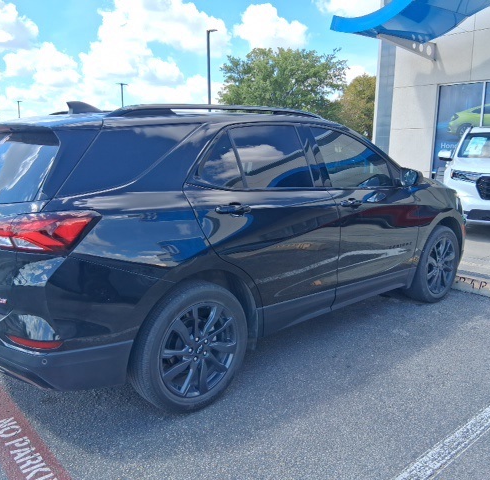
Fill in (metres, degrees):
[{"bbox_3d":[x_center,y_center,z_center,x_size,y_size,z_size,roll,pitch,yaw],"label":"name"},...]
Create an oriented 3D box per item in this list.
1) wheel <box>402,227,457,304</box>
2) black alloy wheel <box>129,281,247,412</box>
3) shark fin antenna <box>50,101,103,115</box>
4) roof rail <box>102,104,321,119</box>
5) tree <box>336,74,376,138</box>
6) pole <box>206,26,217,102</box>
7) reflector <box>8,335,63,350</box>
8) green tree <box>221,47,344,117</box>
[{"bbox_3d":[1.707,0.213,4.417,0.715,0.715,0.235,-10,15,-41],"label":"wheel"},{"bbox_3d":[-0.309,0.557,2.617,0.715,0.715,0.235,-10,15,-41],"label":"black alloy wheel"},{"bbox_3d":[-0.947,-0.777,2.850,0.230,0.075,0.070,-10,15,-41],"label":"shark fin antenna"},{"bbox_3d":[-0.072,-0.755,2.873,1.650,0.090,0.065,-11,16,-41],"label":"roof rail"},{"bbox_3d":[8.415,-8.631,35.027,4.506,6.398,4.280,3,11,13],"label":"tree"},{"bbox_3d":[-1.896,-8.332,28.879,0.650,8.095,0.250,-1,11,-4],"label":"pole"},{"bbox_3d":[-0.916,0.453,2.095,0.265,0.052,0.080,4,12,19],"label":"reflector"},{"bbox_3d":[2.376,-8.400,30.875,8.236,7.493,7.825,1,11,4],"label":"green tree"}]

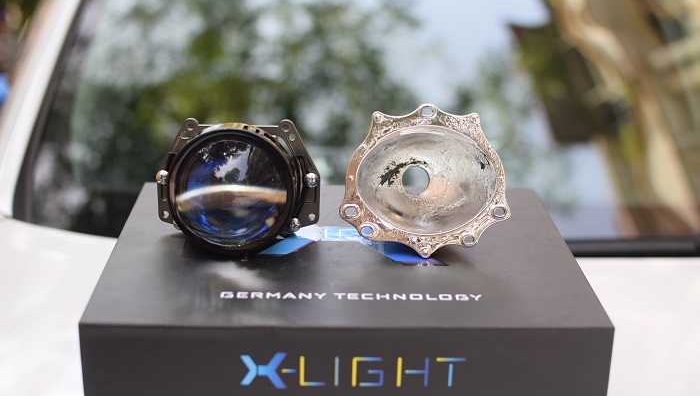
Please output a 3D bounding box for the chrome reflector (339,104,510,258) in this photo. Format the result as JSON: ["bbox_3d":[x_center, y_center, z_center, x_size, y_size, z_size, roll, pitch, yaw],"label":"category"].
[{"bbox_3d":[0.046,-0.011,0.663,0.107,0.096,0.066,-1,2,-3],"label":"chrome reflector"}]

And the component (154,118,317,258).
[{"bbox_3d":[-0.074,-0.015,0.689,0.108,0.081,0.118,0,12,-1],"label":"component"}]

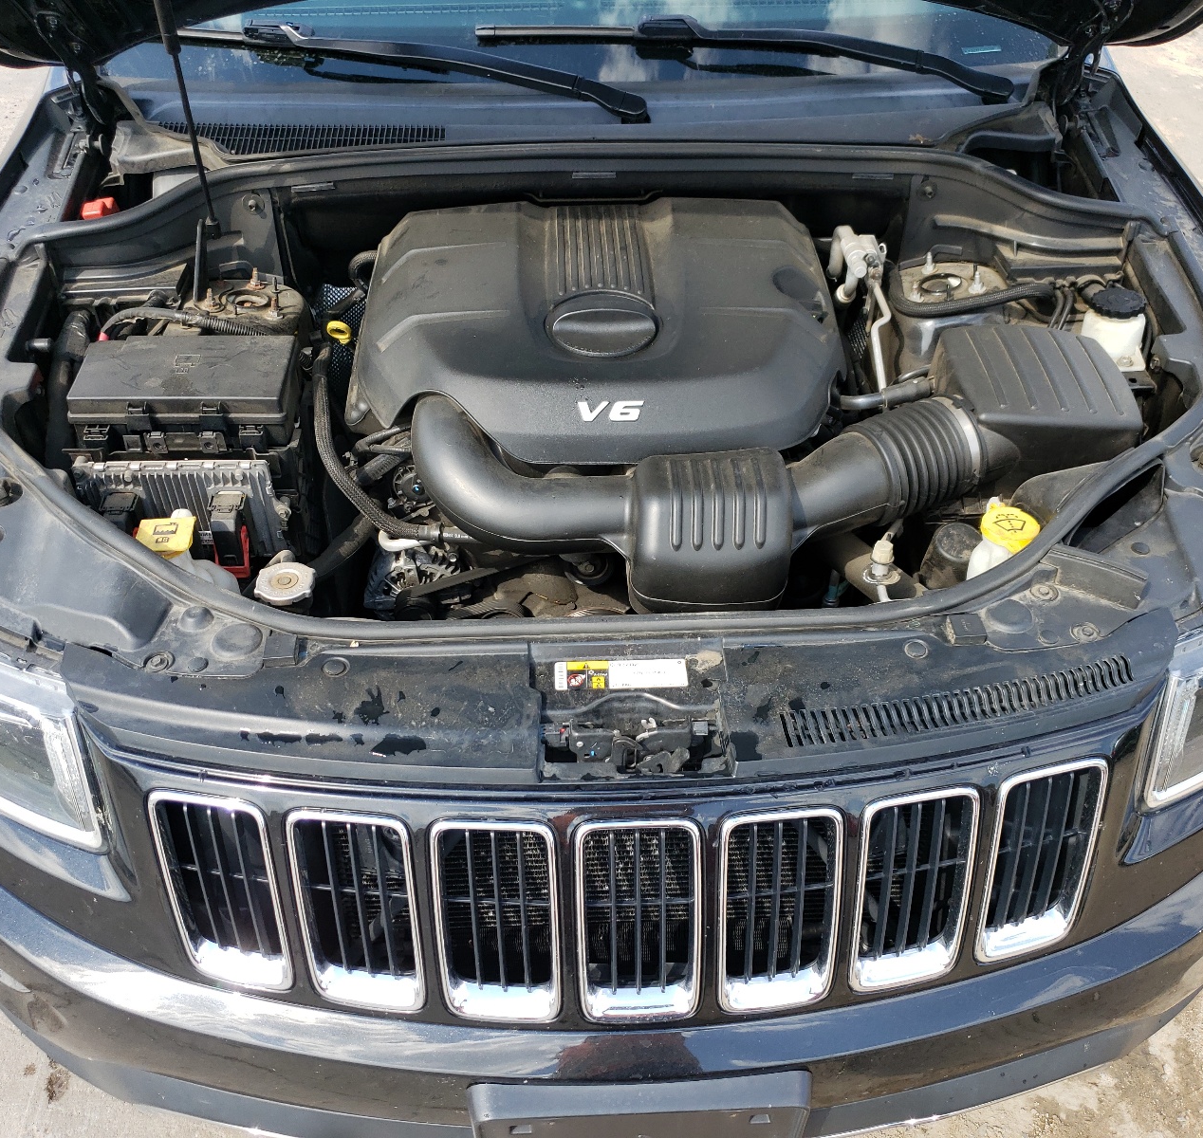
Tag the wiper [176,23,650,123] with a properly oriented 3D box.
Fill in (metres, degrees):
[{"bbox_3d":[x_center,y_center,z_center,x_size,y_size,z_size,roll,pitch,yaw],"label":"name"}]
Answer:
[{"bbox_3d":[-0.344,-0.765,1.717,0.855,0.065,0.075,11,56,6],"label":"wiper"}]

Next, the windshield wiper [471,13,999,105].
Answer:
[{"bbox_3d":[0.209,-0.783,1.720,0.816,0.065,0.075,9,55,5],"label":"windshield wiper"}]

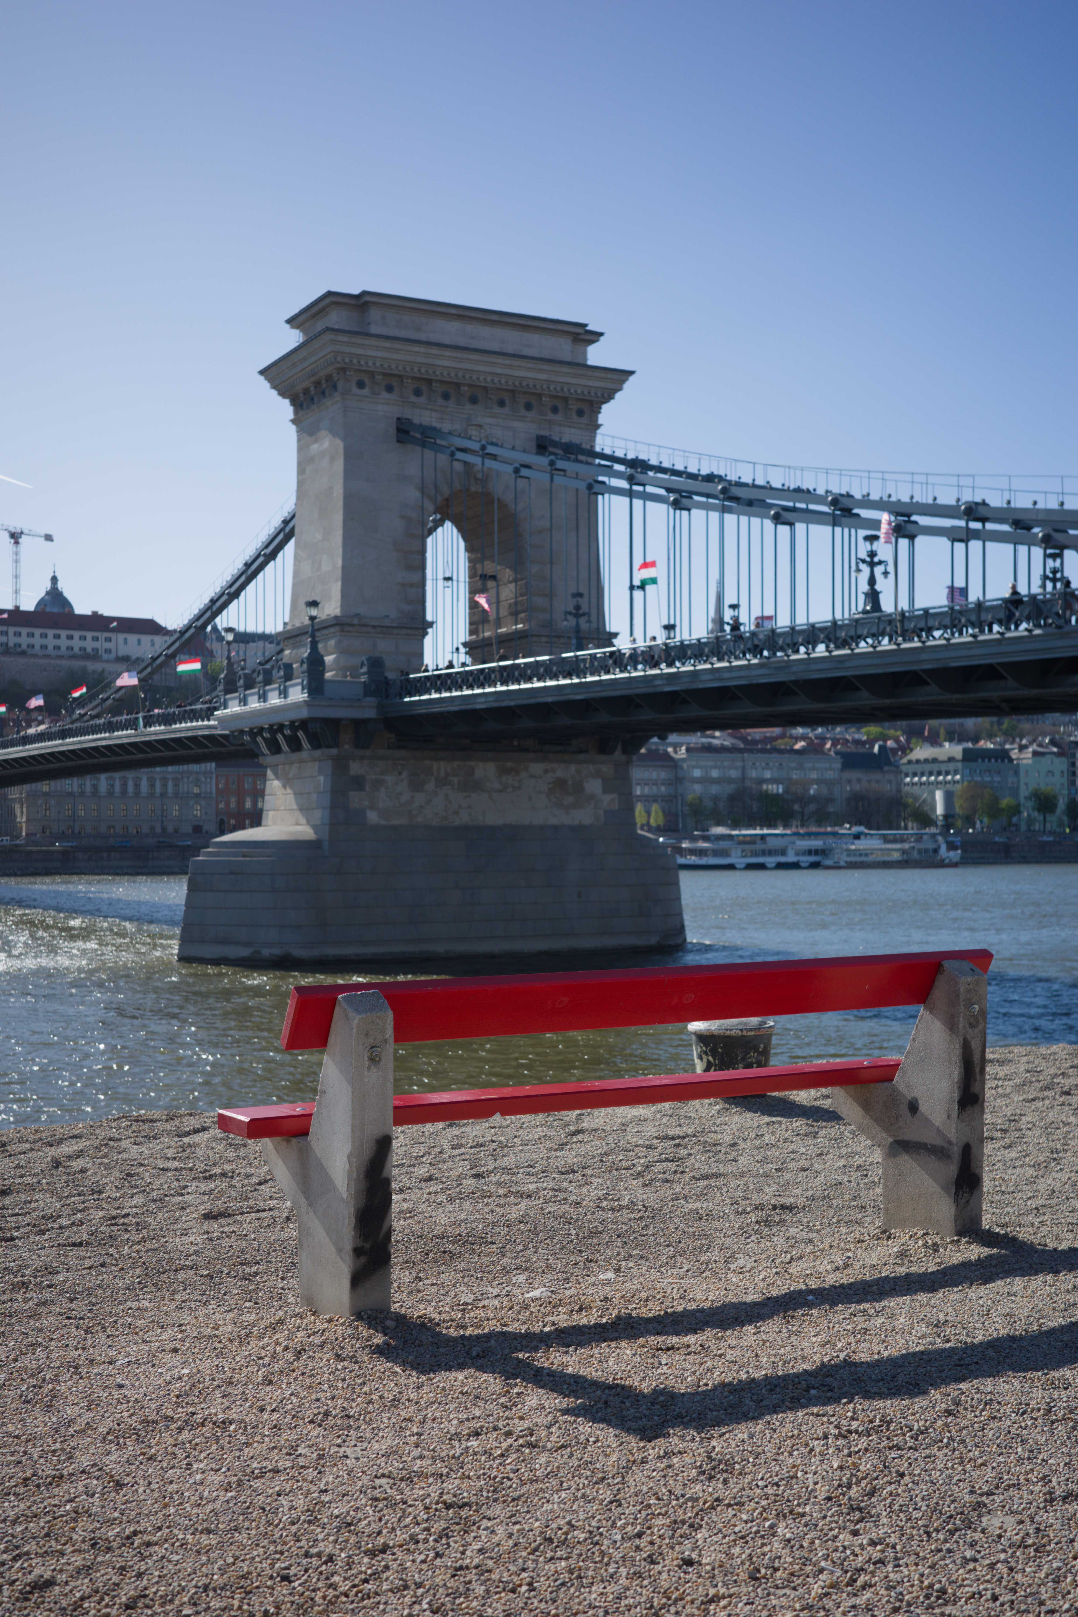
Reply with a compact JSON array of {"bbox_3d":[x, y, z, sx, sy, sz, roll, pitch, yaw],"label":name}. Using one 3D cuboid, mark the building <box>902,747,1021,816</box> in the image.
[{"bbox_3d":[112.900,-5.100,481.000,17.500,22.000,28.000,0,-1,-20],"label":"building"}]

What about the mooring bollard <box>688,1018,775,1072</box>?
[{"bbox_3d":[0.936,1.212,8.750,0.425,0.370,0.425,0,-1,0],"label":"mooring bollard"}]

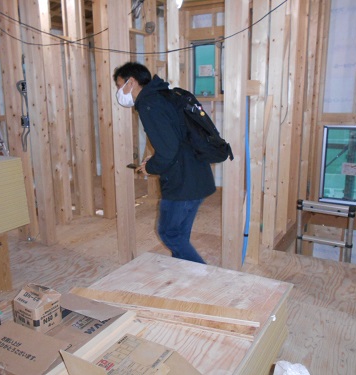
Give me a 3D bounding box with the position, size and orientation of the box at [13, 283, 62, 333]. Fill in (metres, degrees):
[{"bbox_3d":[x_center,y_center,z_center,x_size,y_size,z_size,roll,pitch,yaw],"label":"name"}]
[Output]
[{"bbox_3d":[-0.589,0.492,1.569,0.132,0.155,0.125,7,13,35],"label":"box"}]

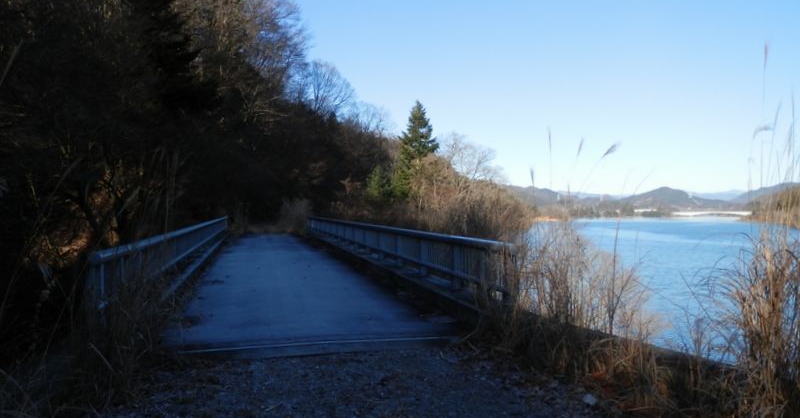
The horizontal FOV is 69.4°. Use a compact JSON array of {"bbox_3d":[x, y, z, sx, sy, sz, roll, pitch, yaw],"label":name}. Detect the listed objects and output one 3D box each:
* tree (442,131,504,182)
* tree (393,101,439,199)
[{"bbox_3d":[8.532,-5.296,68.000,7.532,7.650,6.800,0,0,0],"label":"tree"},{"bbox_3d":[1.663,-6.009,62.000,4.936,11.052,4.900,0,0,0],"label":"tree"}]

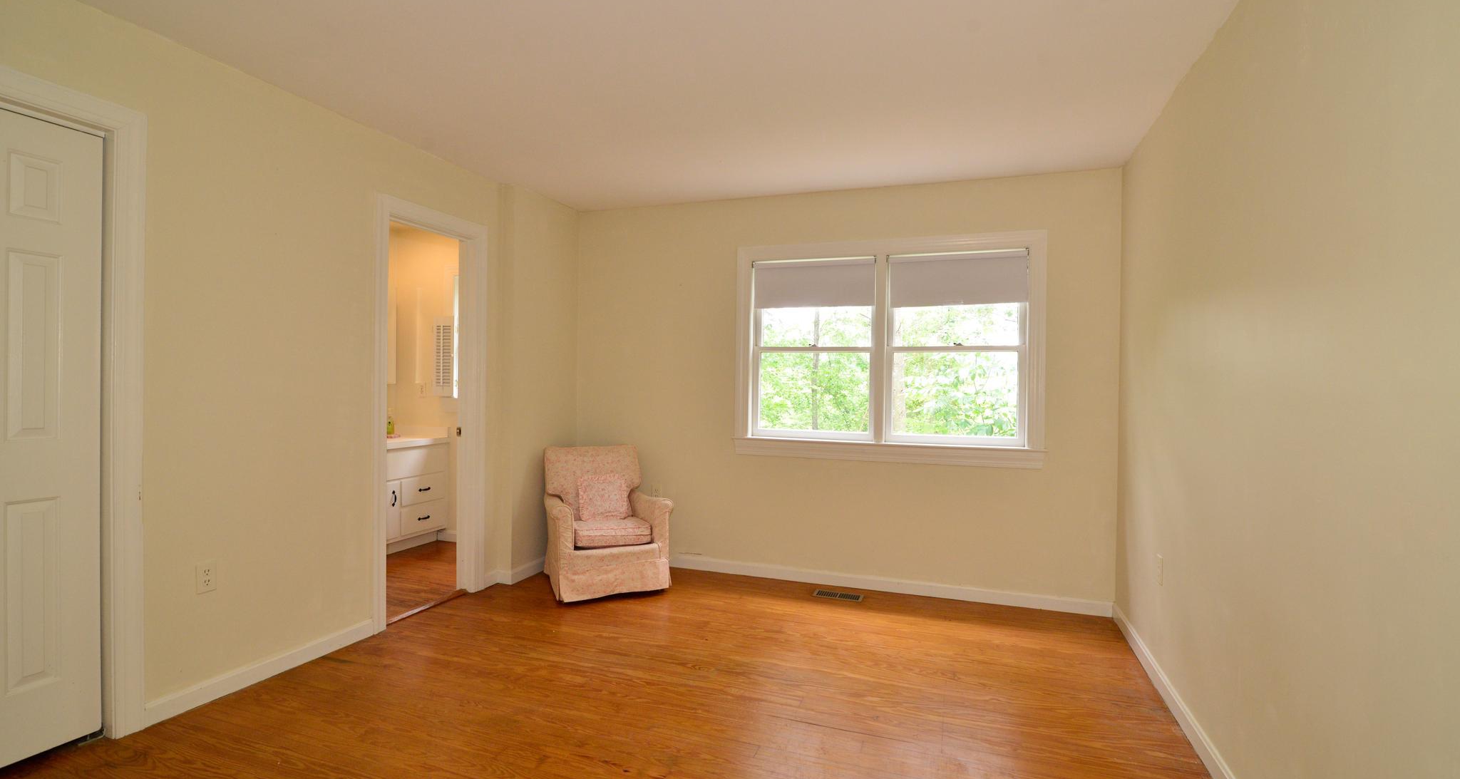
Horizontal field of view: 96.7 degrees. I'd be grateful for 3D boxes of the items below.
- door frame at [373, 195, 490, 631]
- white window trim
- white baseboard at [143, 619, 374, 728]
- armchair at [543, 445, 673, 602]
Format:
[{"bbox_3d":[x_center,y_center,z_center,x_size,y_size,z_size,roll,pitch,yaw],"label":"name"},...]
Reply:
[{"bbox_3d":[-1.642,0.116,3.553,0.140,2.155,0.782,1,1,19],"label":"door frame"},{"bbox_3d":[0.914,-0.237,3.949,1.847,1.338,0.110,1,1,19],"label":"white window trim"},{"bbox_3d":[-1.904,1.153,2.730,0.017,0.085,0.955,1,1,19],"label":"white baseboard"},{"bbox_3d":[-0.779,0.788,4.029,0.670,0.820,0.680,1,1,-26],"label":"armchair"}]

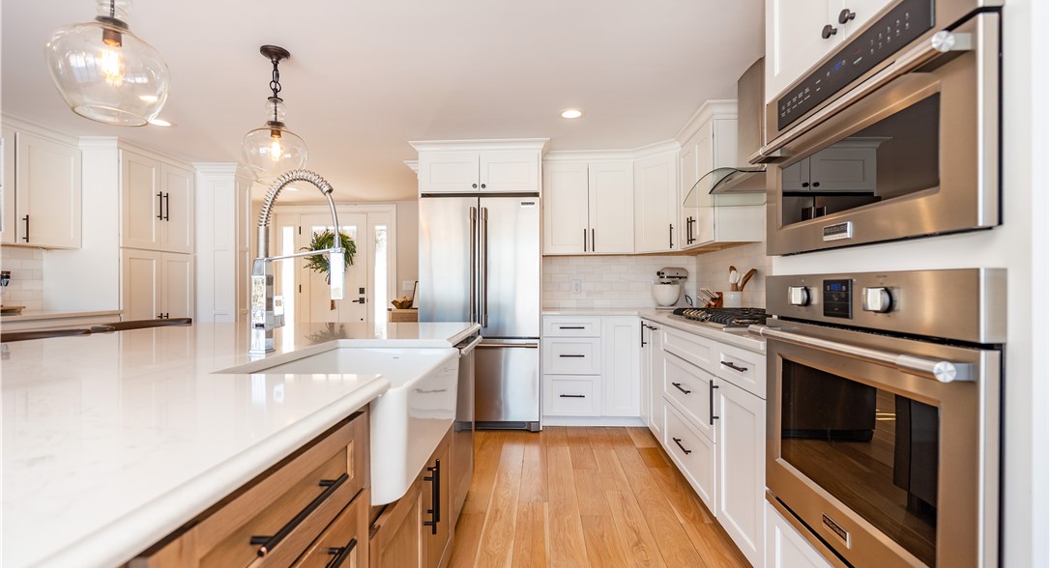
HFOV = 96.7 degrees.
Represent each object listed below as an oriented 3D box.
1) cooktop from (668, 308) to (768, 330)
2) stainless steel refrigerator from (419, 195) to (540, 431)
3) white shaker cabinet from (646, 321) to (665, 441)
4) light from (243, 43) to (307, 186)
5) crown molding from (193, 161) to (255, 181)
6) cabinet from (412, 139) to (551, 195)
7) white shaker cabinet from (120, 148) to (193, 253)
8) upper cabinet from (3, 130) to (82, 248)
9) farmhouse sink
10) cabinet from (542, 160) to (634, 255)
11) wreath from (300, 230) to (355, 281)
[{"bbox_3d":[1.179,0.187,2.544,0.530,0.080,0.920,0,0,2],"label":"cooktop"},{"bbox_3d":[-0.330,0.244,3.866,0.911,1.780,0.750,0,0,2],"label":"stainless steel refrigerator"},{"bbox_3d":[1.194,0.656,3.111,0.610,0.812,0.400,0,0,2],"label":"white shaker cabinet"},{"bbox_3d":[-1.217,-0.824,2.274,0.294,0.625,0.294,0,0,2],"label":"light"},{"bbox_3d":[-2.812,-1.034,4.371,0.410,0.135,0.300,0,0,2],"label":"crown molding"},{"bbox_3d":[-0.334,-0.899,3.915,1.020,0.403,0.650,0,0,2],"label":"cabinet"},{"bbox_3d":[-3.439,-0.661,4.019,0.610,0.782,0.754,0,0,2],"label":"white shaker cabinet"},{"bbox_3d":[-3.540,-0.639,3.308,0.320,0.750,0.500,0,0,2],"label":"upper cabinet"},{"bbox_3d":[-0.502,0.365,1.416,0.470,0.252,0.750,0,0,2],"label":"farmhouse sink"},{"bbox_3d":[0.535,-0.638,4.041,0.760,0.801,0.335,0,0,2],"label":"cabinet"},{"bbox_3d":[-2.582,-0.375,6.090,0.710,0.690,0.160,0,0,2],"label":"wreath"}]

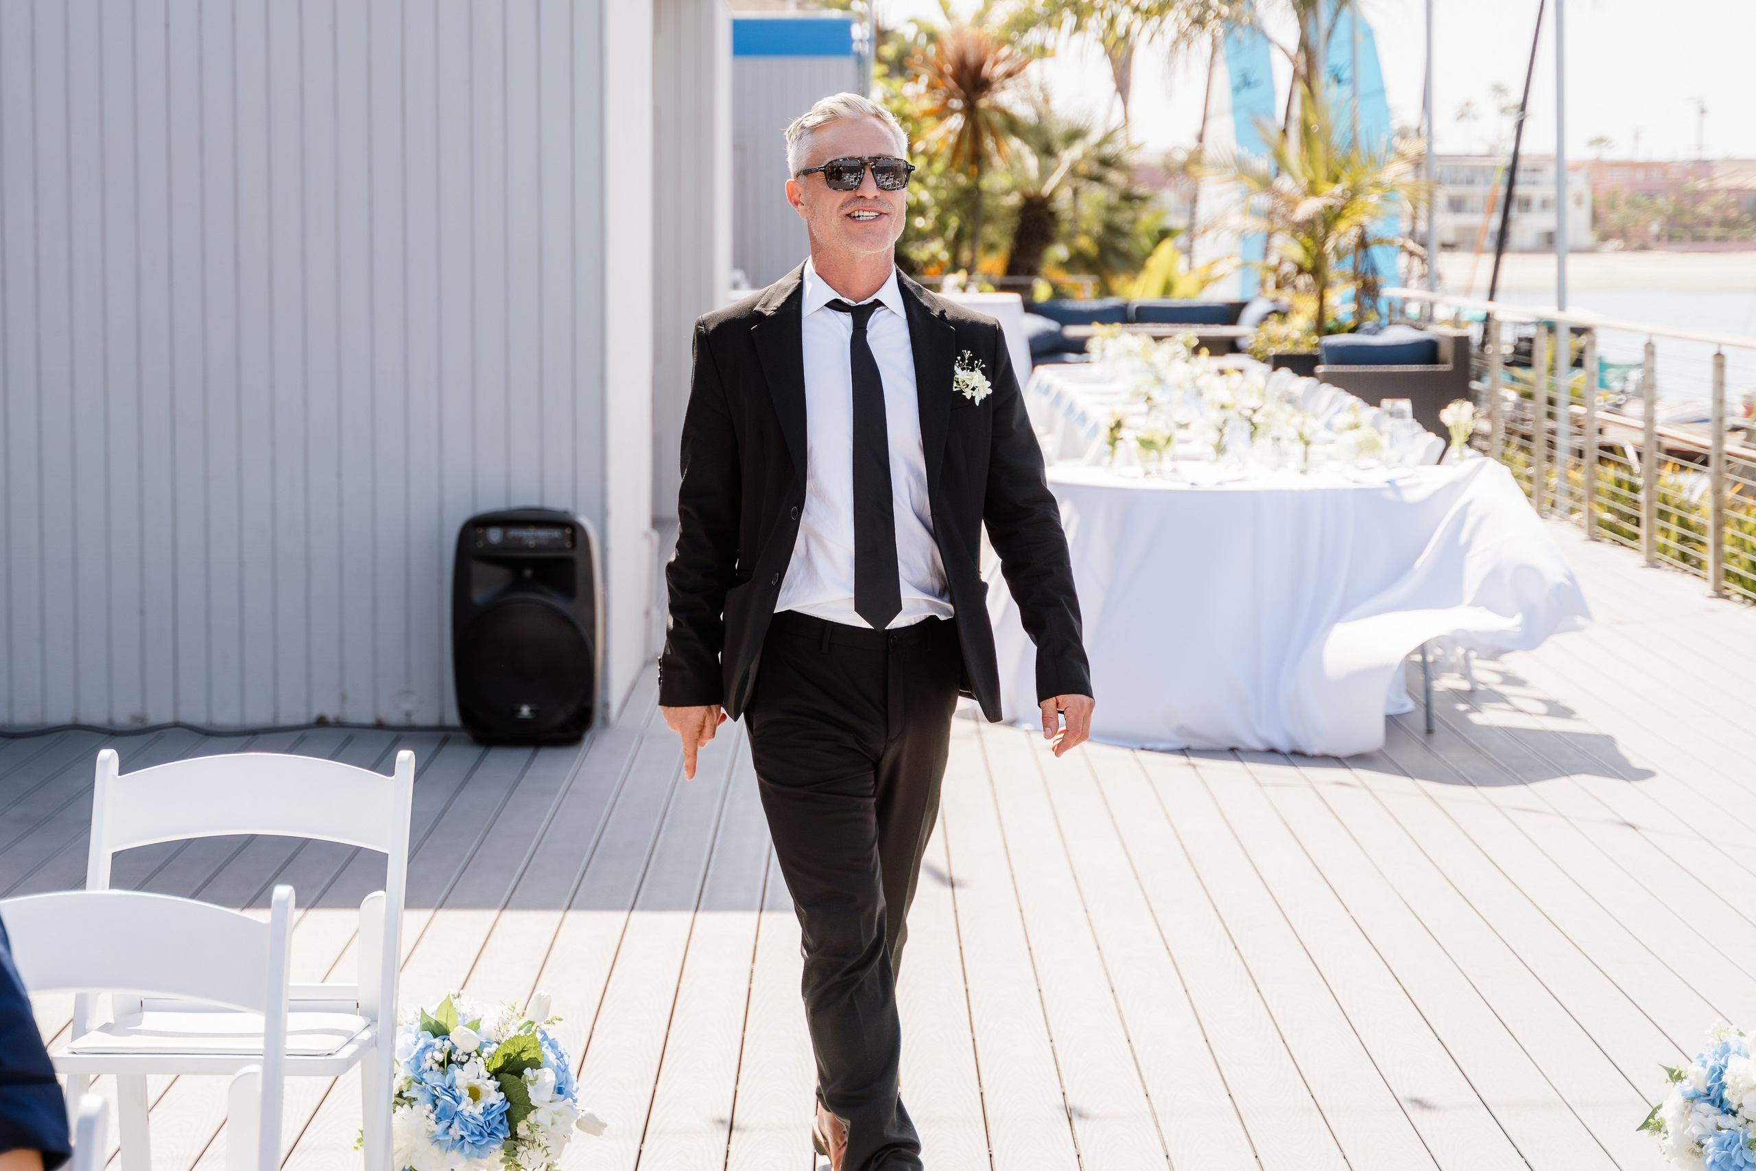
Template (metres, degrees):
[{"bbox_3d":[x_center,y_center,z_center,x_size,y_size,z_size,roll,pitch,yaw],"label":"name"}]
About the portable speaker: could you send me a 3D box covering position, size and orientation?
[{"bbox_3d":[-1.016,0.109,7.694,0.420,0.665,0.350,1,8,0],"label":"portable speaker"}]

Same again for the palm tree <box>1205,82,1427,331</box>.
[{"bbox_3d":[3.108,-2.643,18.500,1.550,1.780,1.500,1,8,0],"label":"palm tree"}]

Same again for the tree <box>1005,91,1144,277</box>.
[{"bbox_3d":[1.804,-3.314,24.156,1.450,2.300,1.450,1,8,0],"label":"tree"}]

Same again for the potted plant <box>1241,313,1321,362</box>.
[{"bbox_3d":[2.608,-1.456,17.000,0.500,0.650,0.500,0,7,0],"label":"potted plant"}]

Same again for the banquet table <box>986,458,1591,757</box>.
[{"bbox_3d":[1.171,0.003,8.104,1.900,0.810,1.200,1,8,0],"label":"banquet table"}]

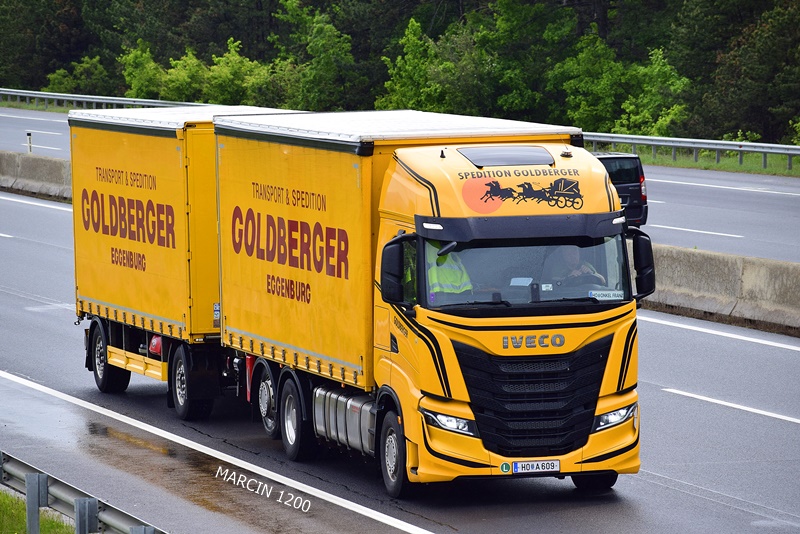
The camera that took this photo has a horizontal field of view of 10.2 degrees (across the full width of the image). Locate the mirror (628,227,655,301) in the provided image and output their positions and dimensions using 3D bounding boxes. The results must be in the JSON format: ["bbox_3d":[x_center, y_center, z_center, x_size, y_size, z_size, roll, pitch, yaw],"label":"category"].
[{"bbox_3d":[2.590,-0.036,48.441,0.260,0.790,0.210,-2,4,-16],"label":"mirror"}]

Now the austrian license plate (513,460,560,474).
[{"bbox_3d":[1.449,2.124,47.762,0.520,0.120,0.015,-2,4,-16],"label":"austrian license plate"}]

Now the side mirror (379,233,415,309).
[{"bbox_3d":[-0.024,0.071,47.713,0.300,0.790,0.210,-2,4,-16],"label":"side mirror"}]

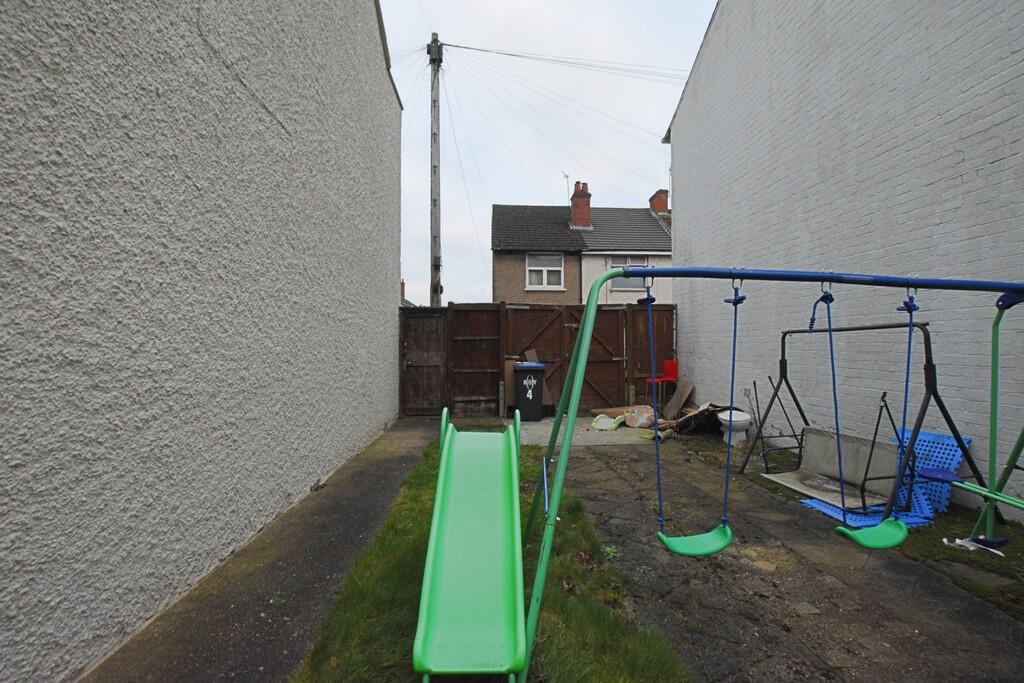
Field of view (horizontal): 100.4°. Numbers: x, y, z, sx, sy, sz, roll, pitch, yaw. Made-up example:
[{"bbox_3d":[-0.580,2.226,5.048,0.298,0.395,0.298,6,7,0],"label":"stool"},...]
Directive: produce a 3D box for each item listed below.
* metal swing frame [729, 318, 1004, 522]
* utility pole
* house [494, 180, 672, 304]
[{"bbox_3d":[2.870,0.595,3.630,1.010,1.400,1.460,0,0,-6],"label":"metal swing frame"},{"bbox_3d":[-1.710,-2.730,9.600,0.320,8.400,0.310,0,0,0],"label":"utility pole"},{"bbox_3d":[3.650,-3.500,24.400,9.400,10.000,7.900,0,0,-2],"label":"house"}]

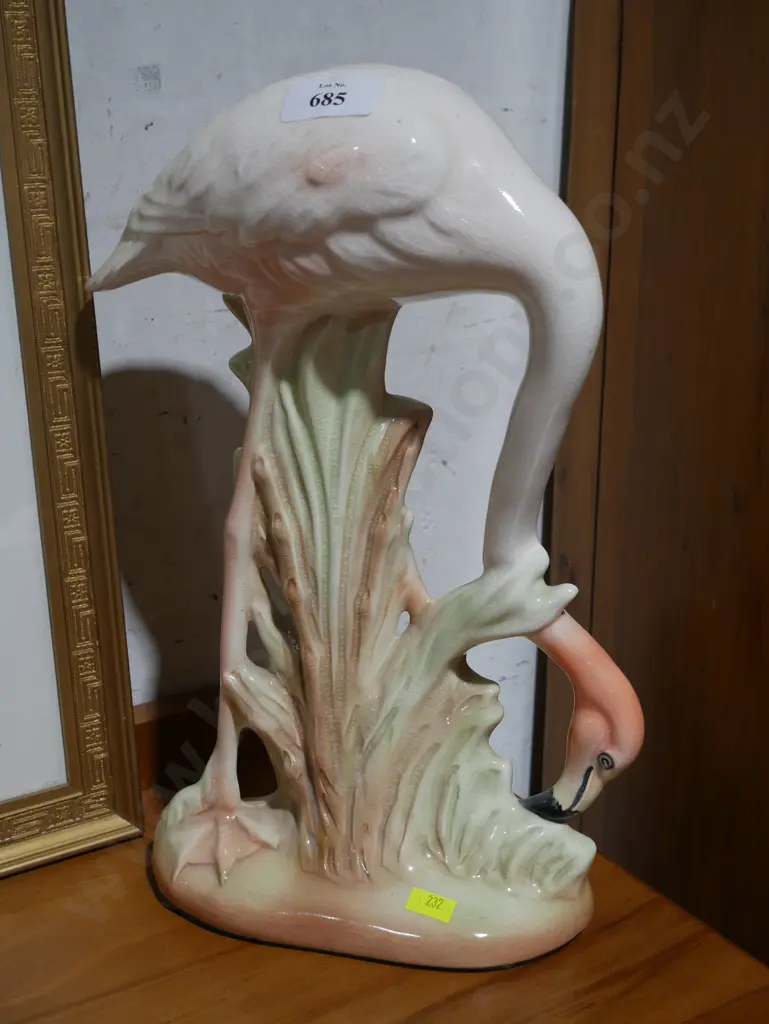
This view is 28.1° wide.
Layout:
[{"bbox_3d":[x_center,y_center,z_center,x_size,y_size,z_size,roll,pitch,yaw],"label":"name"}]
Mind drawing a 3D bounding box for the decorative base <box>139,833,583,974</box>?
[{"bbox_3d":[-0.009,0.172,0.767,0.230,0.041,0.116,5,18,15],"label":"decorative base"}]

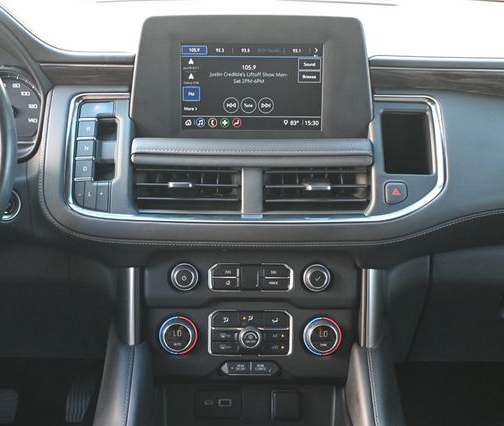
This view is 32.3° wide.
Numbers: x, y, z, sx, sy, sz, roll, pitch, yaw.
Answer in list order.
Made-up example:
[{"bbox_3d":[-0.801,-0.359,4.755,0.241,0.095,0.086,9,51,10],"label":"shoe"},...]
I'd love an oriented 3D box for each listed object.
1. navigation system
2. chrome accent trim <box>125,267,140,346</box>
[{"bbox_3d":[0.001,-0.156,1.082,0.175,0.106,0.018,0,10,0],"label":"navigation system"},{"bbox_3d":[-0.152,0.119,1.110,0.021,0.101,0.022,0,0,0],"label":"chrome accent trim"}]

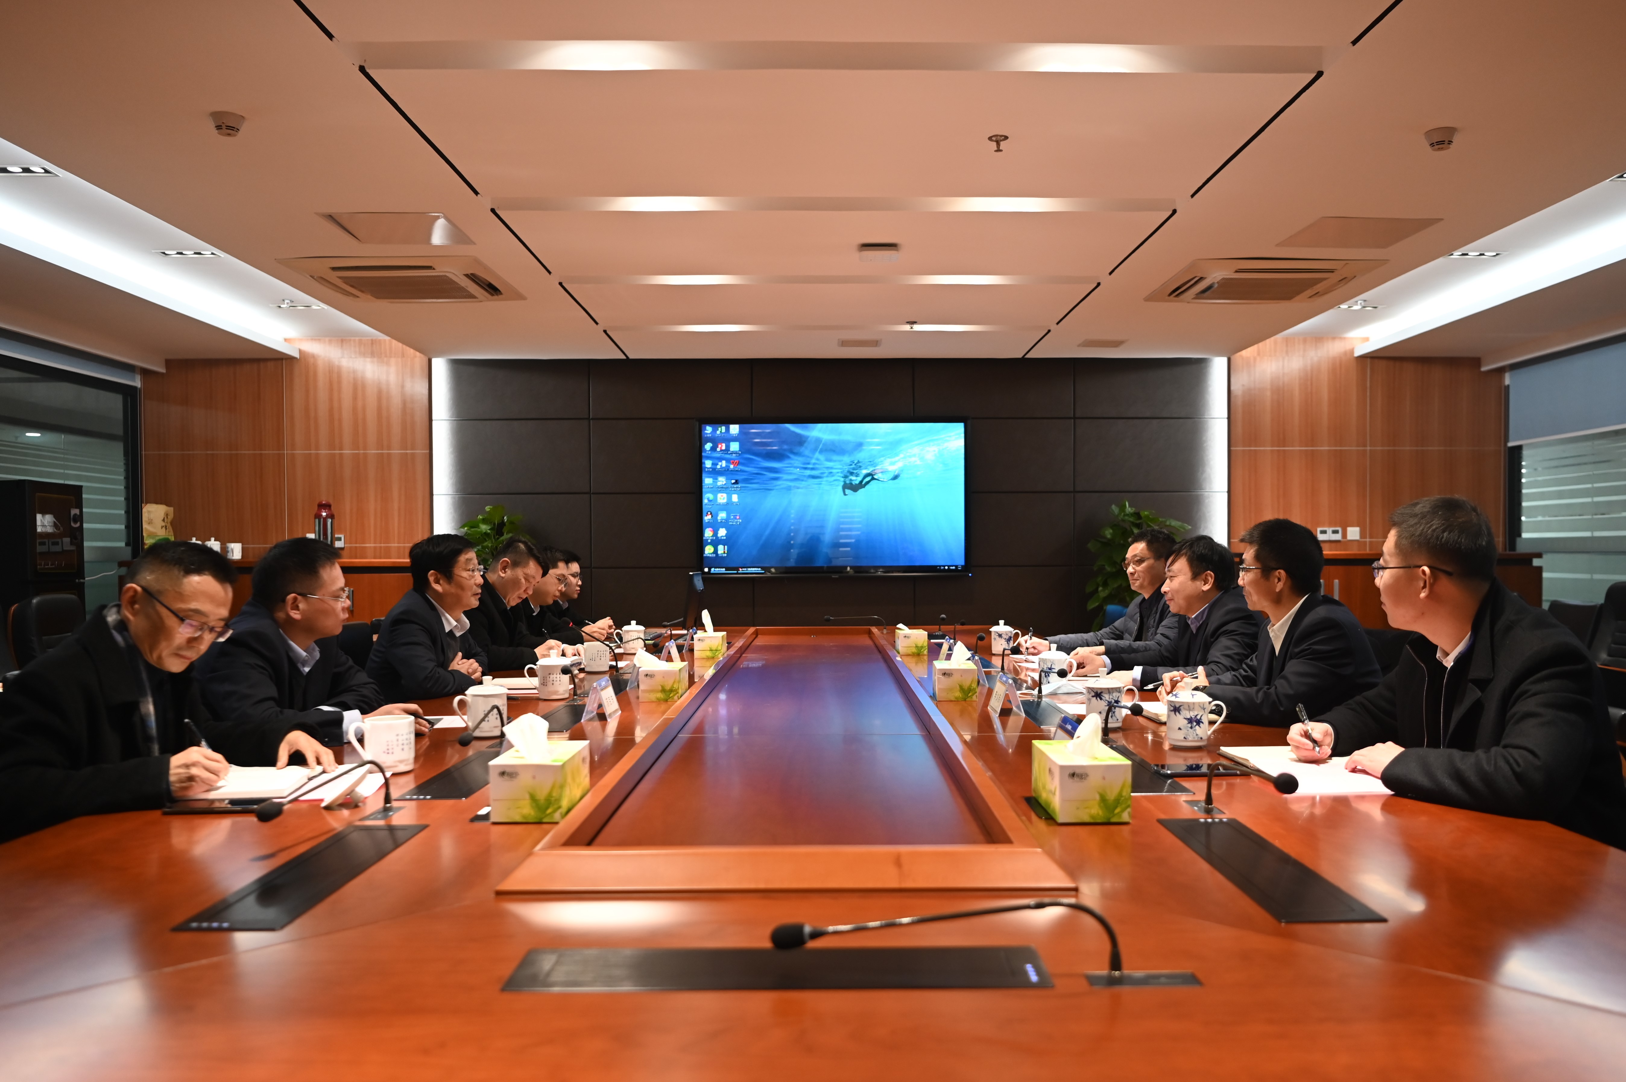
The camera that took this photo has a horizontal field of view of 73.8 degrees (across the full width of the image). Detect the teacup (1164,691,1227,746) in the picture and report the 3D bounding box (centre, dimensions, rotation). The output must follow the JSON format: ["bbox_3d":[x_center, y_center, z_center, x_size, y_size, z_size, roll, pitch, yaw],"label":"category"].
[{"bbox_3d":[0.864,0.387,2.435,0.135,0.138,0.092,0,-1,0],"label":"teacup"}]

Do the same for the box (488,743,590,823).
[{"bbox_3d":[-0.452,0.399,1.815,0.115,0.093,0.220,0,-1,0],"label":"box"}]

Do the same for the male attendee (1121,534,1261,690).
[{"bbox_3d":[1.240,0.604,3.470,0.660,1.249,0.540,0,-1,-12],"label":"male attendee"}]

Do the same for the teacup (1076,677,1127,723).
[{"bbox_3d":[0.727,0.384,2.632,0.128,0.129,0.090,0,-1,0],"label":"teacup"}]

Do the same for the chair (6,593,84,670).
[{"bbox_3d":[-3.200,0.733,4.938,0.660,1.050,0.620,0,-1,-10],"label":"chair"}]

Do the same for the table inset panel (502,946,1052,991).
[{"bbox_3d":[-0.033,0.427,1.084,0.525,0.010,0.108,0,-1,0],"label":"table inset panel"}]

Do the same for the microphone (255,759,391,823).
[{"bbox_3d":[-0.731,0.395,1.639,0.040,0.097,0.280,0,-1,16],"label":"microphone"}]

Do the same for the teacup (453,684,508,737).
[{"bbox_3d":[-0.774,0.386,2.521,0.122,0.129,0.090,0,-1,0],"label":"teacup"}]

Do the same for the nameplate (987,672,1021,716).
[{"bbox_3d":[0.509,0.406,2.860,0.070,0.092,0.165,0,-1,0],"label":"nameplate"}]

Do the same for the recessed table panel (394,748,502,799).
[{"bbox_3d":[-0.665,0.463,2.128,0.123,0.016,0.487,0,-1,0],"label":"recessed table panel"}]

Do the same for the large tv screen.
[{"bbox_3d":[0.143,-0.311,7.856,1.960,1.130,0.090,0,-1,0],"label":"large tv screen"}]

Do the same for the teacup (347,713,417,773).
[{"bbox_3d":[-0.840,0.395,2.113,0.120,0.100,0.090,0,-1,0],"label":"teacup"}]

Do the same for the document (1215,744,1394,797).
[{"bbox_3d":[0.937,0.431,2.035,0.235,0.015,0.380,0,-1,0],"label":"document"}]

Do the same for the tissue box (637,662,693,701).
[{"bbox_3d":[-0.446,0.423,3.267,0.115,0.093,0.220,0,-1,0],"label":"tissue box"}]

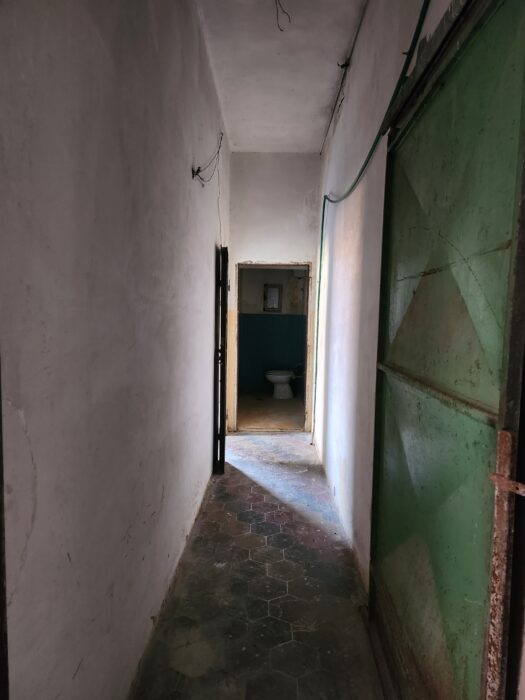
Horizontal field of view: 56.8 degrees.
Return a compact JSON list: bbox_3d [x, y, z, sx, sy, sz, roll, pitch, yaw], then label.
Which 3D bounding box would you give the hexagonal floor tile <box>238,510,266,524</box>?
[{"bbox_3d":[-0.077,1.178,3.397,0.198,0.015,0.229,1,5,-1],"label":"hexagonal floor tile"}]

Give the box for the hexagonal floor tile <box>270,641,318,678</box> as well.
[{"bbox_3d":[0.135,1.295,2.018,0.198,0.015,0.229,1,5,-1],"label":"hexagonal floor tile"}]

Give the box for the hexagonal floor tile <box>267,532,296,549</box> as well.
[{"bbox_3d":[0.126,1.210,3.054,0.198,0.015,0.229,1,5,-1],"label":"hexagonal floor tile"}]

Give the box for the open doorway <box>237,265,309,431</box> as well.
[{"bbox_3d":[0.119,-0.013,5.769,0.830,1.970,0.150,1,5,-1],"label":"open doorway"}]

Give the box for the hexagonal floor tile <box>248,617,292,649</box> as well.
[{"bbox_3d":[0.034,1.279,2.190,0.198,0.015,0.229,1,5,-1],"label":"hexagonal floor tile"}]

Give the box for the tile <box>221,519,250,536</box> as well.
[{"bbox_3d":[-0.176,1.191,3.224,0.198,0.015,0.229,1,5,-1],"label":"tile"}]

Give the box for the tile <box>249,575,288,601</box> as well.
[{"bbox_3d":[0.031,1.251,2.535,0.198,0.015,0.229,1,5,-1],"label":"tile"}]

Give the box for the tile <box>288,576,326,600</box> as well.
[{"bbox_3d":[0.231,1.254,2.537,0.198,0.015,0.229,1,5,-1],"label":"tile"}]

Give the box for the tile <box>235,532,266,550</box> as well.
[{"bbox_3d":[-0.074,1.207,3.052,0.198,0.015,0.229,1,5,-1],"label":"tile"}]

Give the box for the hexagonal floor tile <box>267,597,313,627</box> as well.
[{"bbox_3d":[0.132,1.267,2.364,0.198,0.015,0.229,1,5,-1],"label":"hexagonal floor tile"}]

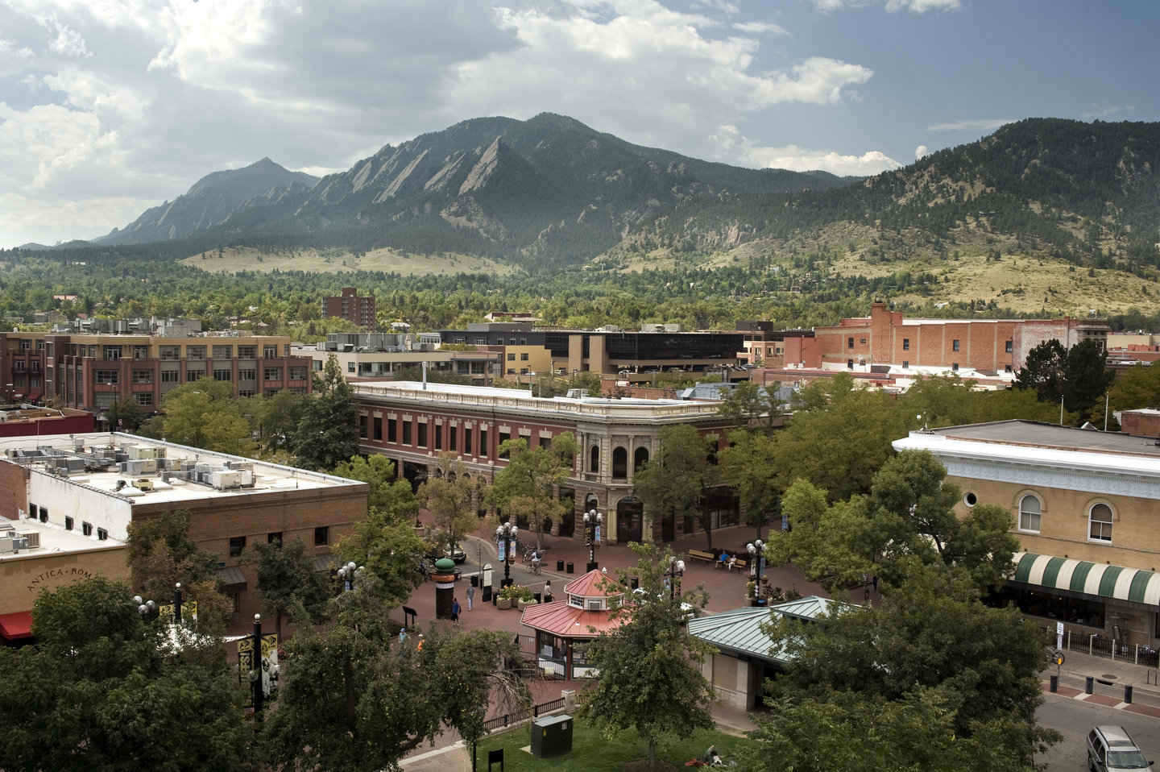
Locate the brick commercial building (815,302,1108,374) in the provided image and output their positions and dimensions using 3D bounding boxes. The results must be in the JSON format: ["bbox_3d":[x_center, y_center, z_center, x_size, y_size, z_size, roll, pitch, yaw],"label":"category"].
[{"bbox_3d":[55.392,-1.553,168.855,9.800,21.000,42.400,-2,4,-42],"label":"brick commercial building"}]

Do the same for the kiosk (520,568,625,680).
[{"bbox_3d":[0.914,12.654,62.315,8.200,5.100,8.200,1,3,1],"label":"kiosk"}]

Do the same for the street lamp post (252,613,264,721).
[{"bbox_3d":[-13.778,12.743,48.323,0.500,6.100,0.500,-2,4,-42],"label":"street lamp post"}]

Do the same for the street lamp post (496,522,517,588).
[{"bbox_3d":[-5.074,11.878,79.594,1.450,4.637,1.450,-2,4,-43],"label":"street lamp post"}]

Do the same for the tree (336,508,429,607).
[{"bbox_3d":[-12.135,11.077,69.021,5.900,7.280,5.900,0,3,0],"label":"tree"}]

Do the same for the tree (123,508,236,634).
[{"bbox_3d":[-22.983,11.196,64.665,6.000,8.470,5.600,0,3,-20],"label":"tree"}]

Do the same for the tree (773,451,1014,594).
[{"bbox_3d":[20.442,9.887,73.580,14.800,11.370,11.500,2,3,16],"label":"tree"}]

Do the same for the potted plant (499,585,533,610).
[{"bbox_3d":[-4.338,14.337,76.526,2.400,1.500,1.800,1,3,0],"label":"potted plant"}]

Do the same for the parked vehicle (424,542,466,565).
[{"bbox_3d":[-11.147,12.807,89.279,1.850,1.600,4.600,-2,4,-43],"label":"parked vehicle"}]

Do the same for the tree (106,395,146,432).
[{"bbox_3d":[-71.466,5.871,177.574,6.200,8.760,6.000,0,3,-22],"label":"tree"}]

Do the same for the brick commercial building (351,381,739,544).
[{"bbox_3d":[-5.175,6.775,118.885,17.300,12.300,43.500,-2,4,-43],"label":"brick commercial building"}]

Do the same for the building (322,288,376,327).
[{"bbox_3d":[-128.331,-37.181,625.900,23.000,34.000,20.500,-2,4,-43],"label":"building"}]

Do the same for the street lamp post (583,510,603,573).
[{"bbox_3d":[0.984,11.615,85.293,1.450,4.650,1.450,-2,4,-43],"label":"street lamp post"}]

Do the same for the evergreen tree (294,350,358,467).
[{"bbox_3d":[-26.013,4.393,115.576,6.600,15.570,6.600,-2,4,-42],"label":"evergreen tree"}]

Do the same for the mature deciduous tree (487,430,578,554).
[{"bbox_3d":[-3.757,8.675,93.106,7.300,9.680,7.300,0,3,0],"label":"mature deciduous tree"}]

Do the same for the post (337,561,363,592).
[{"bbox_3d":[-13.752,12.944,67.733,1.500,4.920,1.500,0,3,-11],"label":"post"}]

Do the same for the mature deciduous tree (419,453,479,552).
[{"bbox_3d":[-9.563,9.442,82.911,4.700,9.130,4.700,0,3,0],"label":"mature deciduous tree"}]

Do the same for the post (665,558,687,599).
[{"bbox_3d":[5.599,12.569,67.595,1.400,4.700,1.400,-2,4,-42],"label":"post"}]

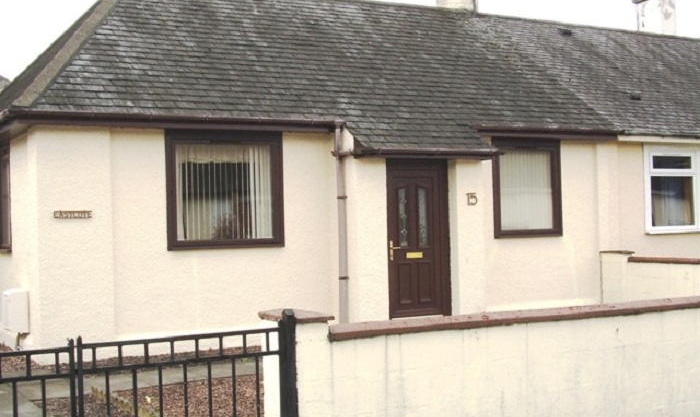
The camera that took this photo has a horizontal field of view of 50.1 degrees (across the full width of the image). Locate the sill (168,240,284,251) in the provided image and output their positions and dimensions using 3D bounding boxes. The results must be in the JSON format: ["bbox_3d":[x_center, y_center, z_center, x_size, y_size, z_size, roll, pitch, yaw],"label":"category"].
[{"bbox_3d":[-1.520,0.467,9.288,1.480,0.074,0.140,-1,-1,-24],"label":"sill"}]

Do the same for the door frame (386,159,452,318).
[{"bbox_3d":[0.921,0.412,10.178,0.983,2.142,0.090,-1,-1,-24],"label":"door frame"}]

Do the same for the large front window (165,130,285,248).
[{"bbox_3d":[-1.541,-0.220,9.332,1.487,1.456,0.120,-1,-1,-24],"label":"large front window"}]

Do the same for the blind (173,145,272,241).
[{"bbox_3d":[-1.575,-0.216,9.464,1.270,1.222,0.090,-1,-1,-24],"label":"blind"}]

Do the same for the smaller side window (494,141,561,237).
[{"bbox_3d":[2.653,-0.297,11.228,1.259,1.475,0.120,-1,-1,-24],"label":"smaller side window"}]

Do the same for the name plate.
[{"bbox_3d":[-3.132,0.071,8.470,0.407,0.086,0.025,-1,-1,-24],"label":"name plate"}]

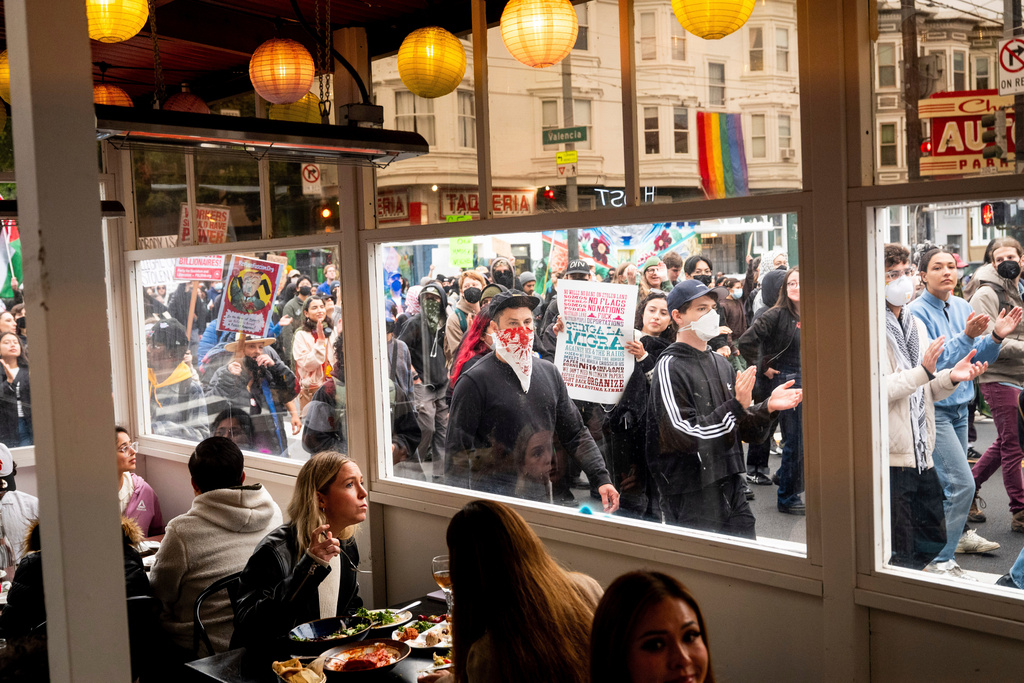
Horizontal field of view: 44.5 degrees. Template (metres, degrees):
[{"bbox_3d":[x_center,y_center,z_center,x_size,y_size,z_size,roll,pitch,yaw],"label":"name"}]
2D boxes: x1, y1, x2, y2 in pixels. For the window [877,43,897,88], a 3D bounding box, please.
[{"bbox_3d":[15.909,-11.707,53.127,0.798,1.953,0.150,-3,4,-4],"label":"window"}]

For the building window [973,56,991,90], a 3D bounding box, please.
[{"bbox_3d":[21.825,-12.316,58.058,0.696,1.855,0.150,-3,4,-4],"label":"building window"}]

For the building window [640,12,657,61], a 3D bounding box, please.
[{"bbox_3d":[4.782,-10.675,43.850,0.543,1.675,0.150,-2,4,6],"label":"building window"}]

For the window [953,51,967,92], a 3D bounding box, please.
[{"bbox_3d":[19.852,-11.950,55.500,0.920,1.850,0.150,-5,5,-39],"label":"window"}]

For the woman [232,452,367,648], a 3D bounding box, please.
[{"bbox_3d":[-0.570,0.974,3.740,0.720,1.240,0.520,1,5,43],"label":"woman"}]

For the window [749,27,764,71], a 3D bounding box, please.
[{"bbox_3d":[9.302,-11.109,47.618,0.578,1.731,0.150,-2,4,6],"label":"window"}]

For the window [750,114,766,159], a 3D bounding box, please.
[{"bbox_3d":[9.611,-7.984,48.700,0.540,1.660,0.150,-2,4,2],"label":"window"}]

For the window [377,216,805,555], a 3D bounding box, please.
[{"bbox_3d":[0.118,0.090,3.626,0.090,0.810,1.765,-5,5,-40],"label":"window"}]

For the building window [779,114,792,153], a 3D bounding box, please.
[{"bbox_3d":[10.535,-7.935,48.210,0.837,1.599,0.150,-5,5,-40],"label":"building window"}]

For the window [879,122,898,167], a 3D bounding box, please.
[{"bbox_3d":[16.058,-8.383,53.338,0.801,1.888,0.150,-3,4,-4],"label":"window"}]

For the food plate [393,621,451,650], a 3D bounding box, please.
[{"bbox_3d":[-0.218,0.829,3.515,0.260,0.050,0.260,-5,5,-40],"label":"food plate"}]

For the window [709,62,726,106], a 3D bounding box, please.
[{"bbox_3d":[7.808,-9.786,47.600,0.900,1.620,0.150,-5,5,-40],"label":"window"}]

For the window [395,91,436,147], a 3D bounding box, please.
[{"bbox_3d":[-2.818,-6.513,36.554,1.228,1.638,0.150,-2,4,5],"label":"window"}]

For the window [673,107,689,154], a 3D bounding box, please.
[{"bbox_3d":[6.148,-7.646,45.400,0.760,1.660,0.150,-5,5,-40],"label":"window"}]

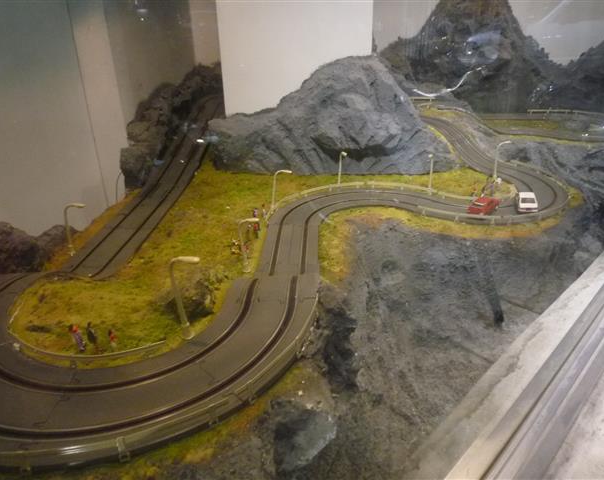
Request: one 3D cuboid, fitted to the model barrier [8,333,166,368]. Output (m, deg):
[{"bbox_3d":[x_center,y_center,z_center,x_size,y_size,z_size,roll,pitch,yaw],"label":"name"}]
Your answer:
[{"bbox_3d":[-0.159,0.080,0.330,0.124,0.011,0.025,2,25,6],"label":"model barrier"}]

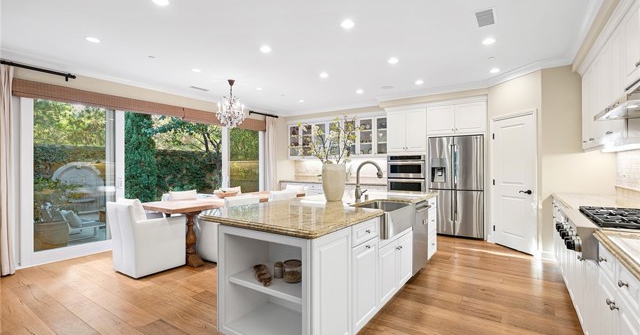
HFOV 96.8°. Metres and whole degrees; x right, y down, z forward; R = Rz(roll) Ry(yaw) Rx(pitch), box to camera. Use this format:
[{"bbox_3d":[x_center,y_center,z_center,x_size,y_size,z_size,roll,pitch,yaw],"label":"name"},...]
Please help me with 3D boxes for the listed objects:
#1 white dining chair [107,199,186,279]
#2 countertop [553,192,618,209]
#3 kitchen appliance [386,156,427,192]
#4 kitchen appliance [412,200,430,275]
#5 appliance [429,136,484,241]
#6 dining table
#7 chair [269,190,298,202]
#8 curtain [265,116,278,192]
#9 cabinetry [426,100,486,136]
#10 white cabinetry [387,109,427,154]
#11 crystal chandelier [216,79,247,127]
[{"bbox_3d":[-2.172,0.850,3.619,0.560,0.870,0.660,0,0,36],"label":"white dining chair"},{"bbox_3d":[2.997,0.405,3.083,0.640,0.050,1.420,0,0,36],"label":"countertop"},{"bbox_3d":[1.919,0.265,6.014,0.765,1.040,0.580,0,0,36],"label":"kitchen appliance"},{"bbox_3d":[1.026,0.830,3.678,0.600,0.860,0.630,0,0,36],"label":"kitchen appliance"},{"bbox_3d":[2.705,0.370,5.539,0.920,1.820,0.760,0,0,36],"label":"appliance"},{"bbox_3d":[-1.417,0.900,4.782,0.940,0.770,2.600,0,0,36],"label":"dining table"},{"bbox_3d":[-0.835,0.850,5.029,0.640,0.870,0.570,0,0,36],"label":"chair"},{"bbox_3d":[-1.201,0.010,6.961,0.130,2.530,0.450,0,0,36],"label":"curtain"},{"bbox_3d":[2.665,-0.900,5.493,1.000,0.560,0.600,0,0,36],"label":"cabinetry"},{"bbox_3d":[1.929,-0.730,6.019,0.810,0.910,0.600,0,0,36],"label":"white cabinetry"},{"bbox_3d":[-1.464,-1.067,4.700,0.500,0.790,0.500,0,0,0],"label":"crystal chandelier"}]

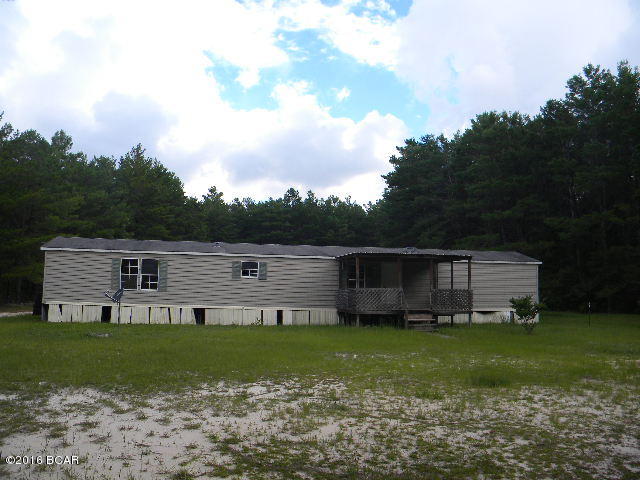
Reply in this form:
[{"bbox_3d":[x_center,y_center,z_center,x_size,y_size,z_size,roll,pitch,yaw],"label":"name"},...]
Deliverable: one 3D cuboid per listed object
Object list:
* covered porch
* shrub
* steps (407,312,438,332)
[{"bbox_3d":[3.662,2.252,22.993,4.980,3.000,3.500,2,-5,-6],"label":"covered porch"},{"bbox_3d":[7.539,2.720,18.900,1.300,1.430,1.200,2,-5,-6],"label":"shrub"},{"bbox_3d":[4.084,3.293,20.720,1.190,0.700,0.950,2,-5,-6],"label":"steps"}]

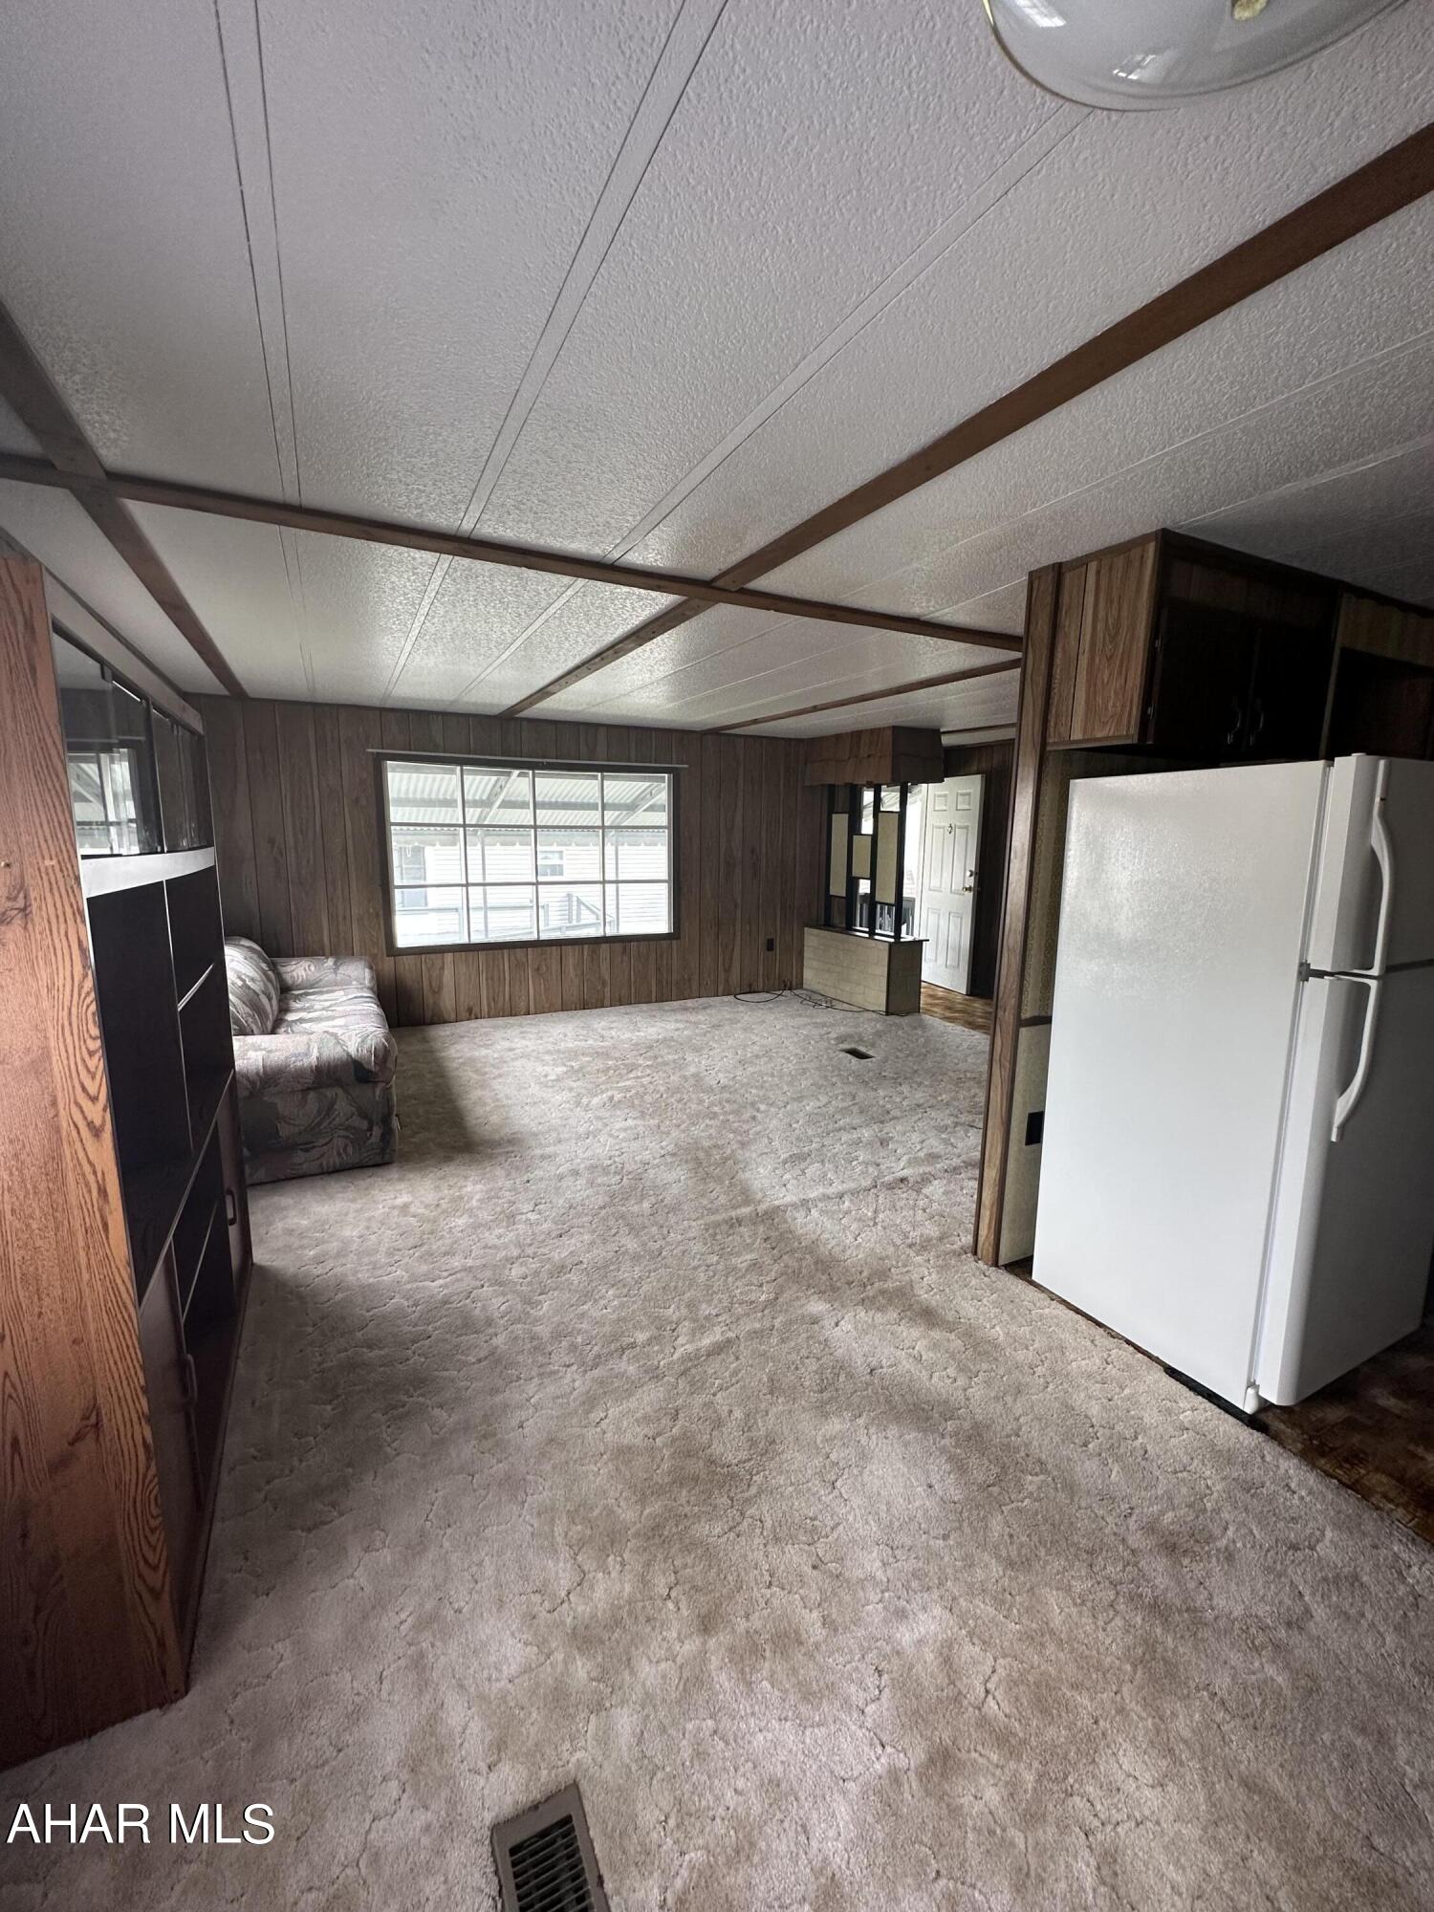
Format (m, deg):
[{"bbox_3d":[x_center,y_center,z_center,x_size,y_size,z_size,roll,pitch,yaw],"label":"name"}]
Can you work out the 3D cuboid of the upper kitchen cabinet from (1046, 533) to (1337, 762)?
[{"bbox_3d":[1.440,-0.870,2.327,0.834,0.519,0.317,-4,10,-26],"label":"upper kitchen cabinet"}]

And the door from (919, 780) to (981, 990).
[{"bbox_3d":[2.129,-0.657,7.109,0.044,1.918,0.696,-4,10,-26],"label":"door"}]

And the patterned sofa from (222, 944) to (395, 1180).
[{"bbox_3d":[-2.266,0.301,4.078,0.889,0.915,2.309,-4,10,-26],"label":"patterned sofa"}]

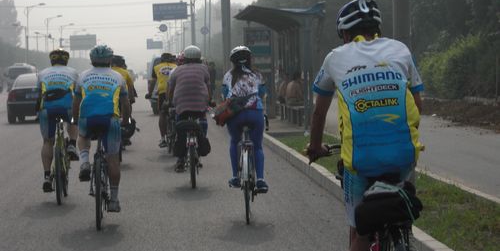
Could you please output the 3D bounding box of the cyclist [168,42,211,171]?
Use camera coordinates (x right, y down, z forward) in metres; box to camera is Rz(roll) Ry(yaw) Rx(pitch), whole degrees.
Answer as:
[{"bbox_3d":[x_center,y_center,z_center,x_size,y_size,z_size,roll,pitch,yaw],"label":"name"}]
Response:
[{"bbox_3d":[-0.780,-0.209,19.800,0.540,1.610,0.850,-1,2,-3],"label":"cyclist"}]

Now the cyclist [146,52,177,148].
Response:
[{"bbox_3d":[-1.510,-0.444,27.700,0.620,1.680,0.850,-1,2,-3],"label":"cyclist"}]

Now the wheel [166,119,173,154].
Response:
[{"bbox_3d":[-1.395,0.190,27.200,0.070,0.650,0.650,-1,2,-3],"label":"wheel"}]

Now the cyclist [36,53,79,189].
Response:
[{"bbox_3d":[-2.180,-0.057,17.650,0.460,1.600,0.850,-1,2,-3],"label":"cyclist"}]

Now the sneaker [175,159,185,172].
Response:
[{"bbox_3d":[-0.887,0.511,19.700,0.110,0.130,0.280,-1,-8,-3],"label":"sneaker"}]

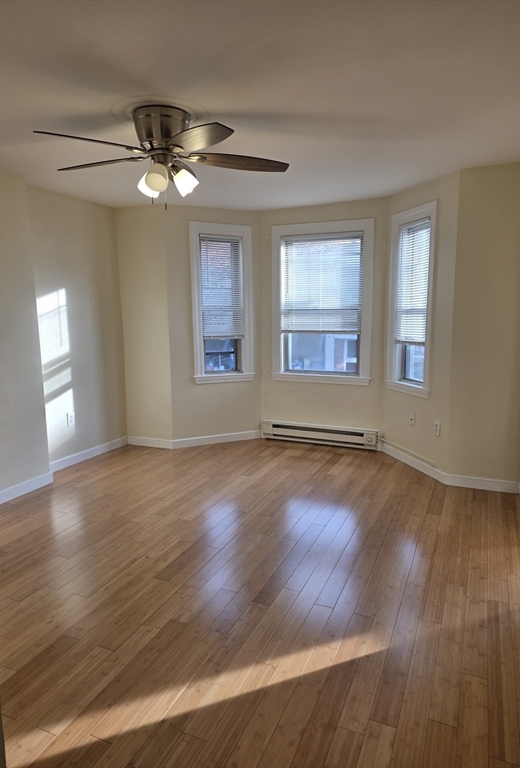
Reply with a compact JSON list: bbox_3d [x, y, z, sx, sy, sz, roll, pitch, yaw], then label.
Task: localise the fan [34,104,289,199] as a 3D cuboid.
[{"bbox_3d":[-0.543,-1.146,2.587,1.290,0.410,1.270,4,10,24],"label":"fan"}]

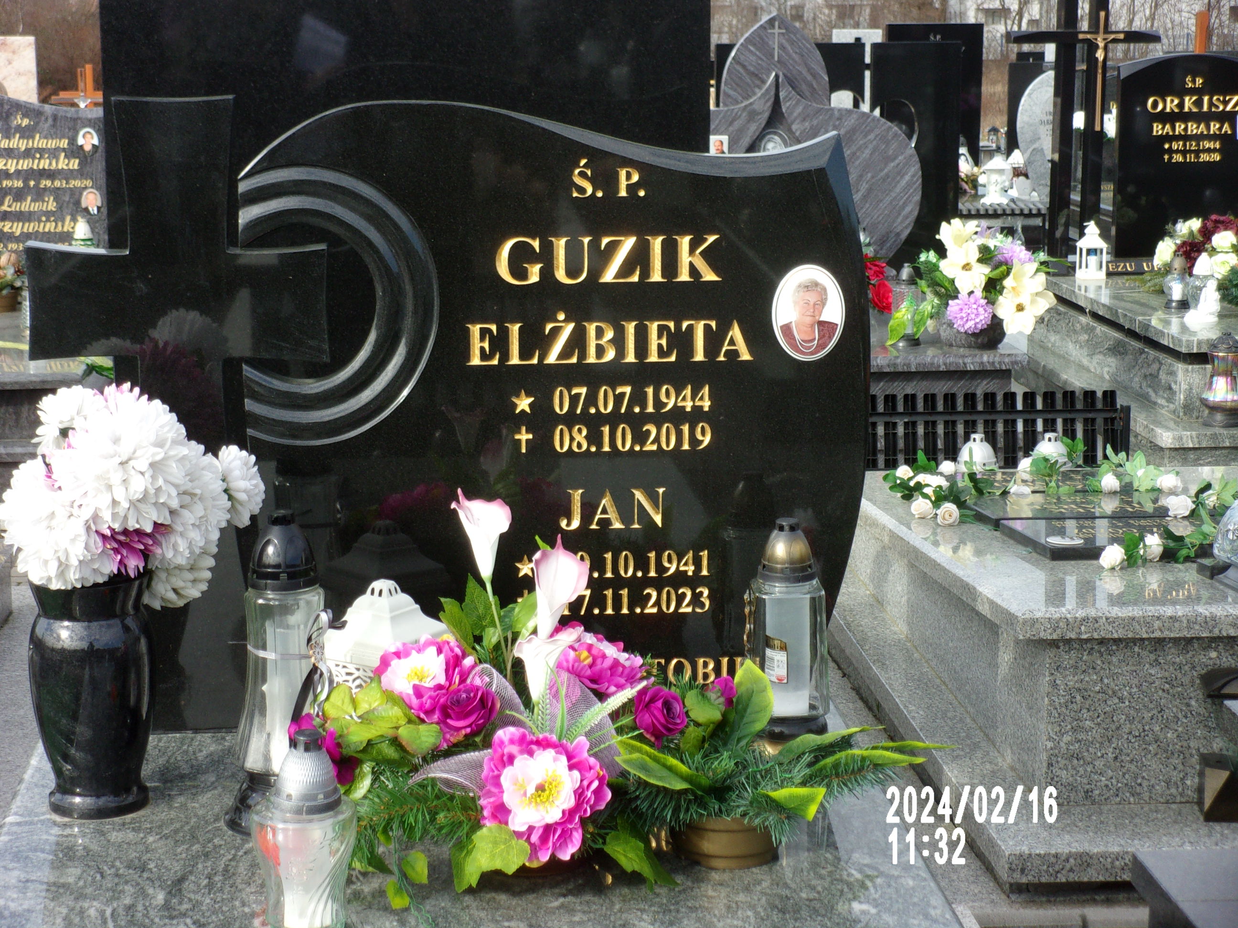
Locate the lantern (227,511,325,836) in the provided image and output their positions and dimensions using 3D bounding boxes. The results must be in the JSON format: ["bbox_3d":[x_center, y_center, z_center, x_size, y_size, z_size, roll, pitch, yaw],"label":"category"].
[{"bbox_3d":[-0.378,0.224,3.057,0.100,0.349,0.100,-1,10,-4],"label":"lantern"}]

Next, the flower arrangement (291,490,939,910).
[{"bbox_3d":[-0.005,0.228,2.967,0.650,0.391,0.360,-1,10,-4],"label":"flower arrangement"}]

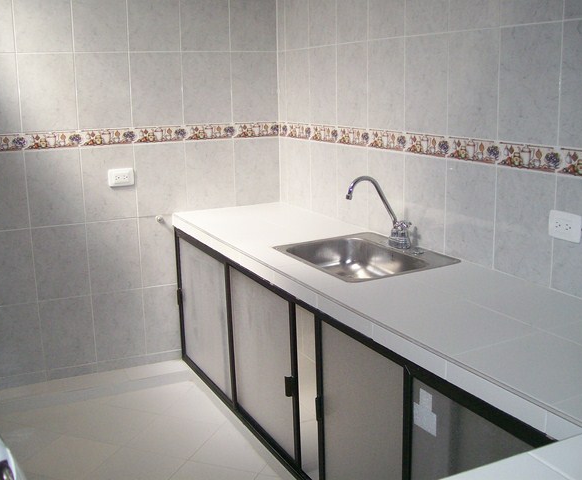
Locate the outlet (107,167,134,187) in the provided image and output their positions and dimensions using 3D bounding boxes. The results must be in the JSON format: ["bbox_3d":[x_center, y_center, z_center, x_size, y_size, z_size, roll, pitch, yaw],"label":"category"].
[{"bbox_3d":[-0.792,-0.291,3.110,0.120,0.078,0.016,-7,14,-26],"label":"outlet"}]

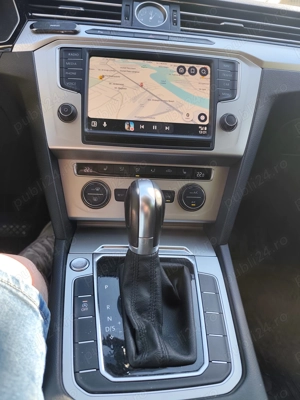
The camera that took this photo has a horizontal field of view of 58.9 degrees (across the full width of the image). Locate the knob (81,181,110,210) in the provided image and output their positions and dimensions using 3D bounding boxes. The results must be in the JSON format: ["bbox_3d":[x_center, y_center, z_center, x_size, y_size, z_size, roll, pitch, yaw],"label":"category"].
[{"bbox_3d":[-0.078,-0.008,0.384,0.042,0.042,0.014,2,-2,-5],"label":"knob"}]

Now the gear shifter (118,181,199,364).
[{"bbox_3d":[0.014,0.069,0.285,0.090,0.161,0.130,2,33,-5],"label":"gear shifter"}]

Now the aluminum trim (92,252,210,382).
[{"bbox_3d":[-0.002,0.130,0.321,0.138,0.012,0.150,2,43,-5],"label":"aluminum trim"}]

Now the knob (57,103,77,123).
[{"bbox_3d":[-0.114,-0.120,0.364,0.025,0.025,0.016,2,-2,-5],"label":"knob"}]

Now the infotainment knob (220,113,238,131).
[{"bbox_3d":[0.115,-0.112,0.382,0.025,0.025,0.016,2,-2,-5],"label":"infotainment knob"}]

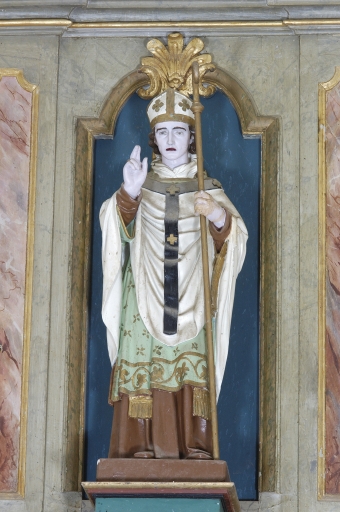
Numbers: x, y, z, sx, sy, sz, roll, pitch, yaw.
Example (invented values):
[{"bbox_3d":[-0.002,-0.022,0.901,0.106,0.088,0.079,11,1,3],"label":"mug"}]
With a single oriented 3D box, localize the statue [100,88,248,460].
[{"bbox_3d":[0.010,0.052,6.733,0.451,1.192,0.351,0,-15,4],"label":"statue"}]

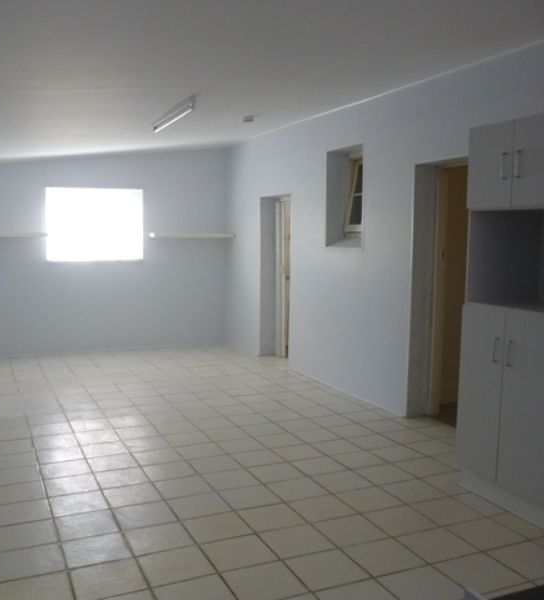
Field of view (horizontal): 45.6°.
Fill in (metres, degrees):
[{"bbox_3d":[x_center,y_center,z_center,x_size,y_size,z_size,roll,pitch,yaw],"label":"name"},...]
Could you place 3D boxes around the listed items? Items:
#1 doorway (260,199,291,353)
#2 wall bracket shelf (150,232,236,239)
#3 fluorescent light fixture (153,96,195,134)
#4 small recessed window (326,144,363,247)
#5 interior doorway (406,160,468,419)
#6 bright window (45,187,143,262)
[{"bbox_3d":[0.142,-0.237,7.736,0.254,1.973,0.862,-2,6,-24],"label":"doorway"},{"bbox_3d":[-1.063,-0.846,8.633,1.151,0.049,0.198,-2,6,-24],"label":"wall bracket shelf"},{"bbox_3d":[-0.815,-1.498,5.289,0.079,0.113,1.239,-2,6,-24],"label":"fluorescent light fixture"},{"bbox_3d":[0.791,-0.975,6.229,0.236,0.935,0.658,-2,6,-24],"label":"small recessed window"},{"bbox_3d":[1.424,-0.008,4.928,0.254,2.077,0.865,-2,6,-24],"label":"interior doorway"},{"bbox_3d":[-2.245,-0.952,8.243,1.194,0.907,0.107,-2,6,-24],"label":"bright window"}]

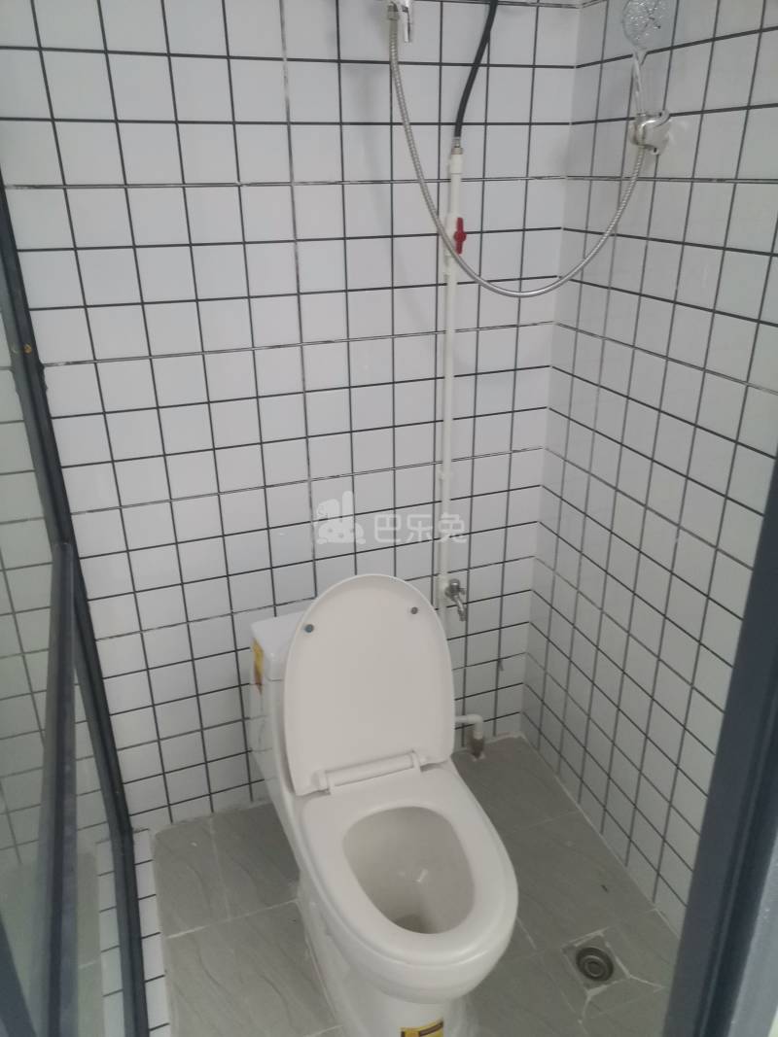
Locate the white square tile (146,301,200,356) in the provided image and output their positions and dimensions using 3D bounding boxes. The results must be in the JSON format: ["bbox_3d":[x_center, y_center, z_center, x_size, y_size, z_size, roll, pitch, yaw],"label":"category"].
[{"bbox_3d":[-0.414,-0.365,1.494,0.098,0.098,0.010,-9,26,-18],"label":"white square tile"}]

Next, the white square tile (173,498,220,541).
[{"bbox_3d":[-0.410,-0.002,1.667,0.097,0.097,0.010,-9,26,-18],"label":"white square tile"}]

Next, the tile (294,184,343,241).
[{"bbox_3d":[-0.135,-0.593,1.504,0.098,0.098,0.010,-9,26,-18],"label":"tile"}]

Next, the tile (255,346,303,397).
[{"bbox_3d":[-0.225,-0.305,1.598,0.098,0.098,0.010,-9,26,-18],"label":"tile"}]

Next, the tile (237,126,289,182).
[{"bbox_3d":[-0.230,-0.668,1.431,0.098,0.098,0.010,-9,26,-18],"label":"tile"}]

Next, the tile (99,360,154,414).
[{"bbox_3d":[-0.507,-0.259,1.511,0.097,0.097,0.010,-9,26,-18],"label":"tile"}]

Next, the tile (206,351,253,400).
[{"bbox_3d":[-0.320,-0.290,1.568,0.096,0.096,0.010,-9,26,-18],"label":"tile"}]

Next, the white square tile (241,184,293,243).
[{"bbox_3d":[-0.228,-0.578,1.473,0.098,0.098,0.010,-9,26,-18],"label":"white square tile"}]

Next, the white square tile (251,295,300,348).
[{"bbox_3d":[-0.226,-0.394,1.556,0.097,0.097,0.010,-9,26,-18],"label":"white square tile"}]

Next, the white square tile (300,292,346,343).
[{"bbox_3d":[-0.132,-0.410,1.587,0.097,0.097,0.010,-9,26,-18],"label":"white square tile"}]

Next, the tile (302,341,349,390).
[{"bbox_3d":[-0.133,-0.322,1.637,0.097,0.097,0.010,-9,26,-18],"label":"tile"}]

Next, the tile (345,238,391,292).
[{"bbox_3d":[-0.040,-0.518,1.577,0.098,0.098,0.010,-9,26,-18],"label":"tile"}]

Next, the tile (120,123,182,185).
[{"bbox_3d":[-0.417,-0.638,1.368,0.096,0.096,0.010,-9,26,-18],"label":"tile"}]

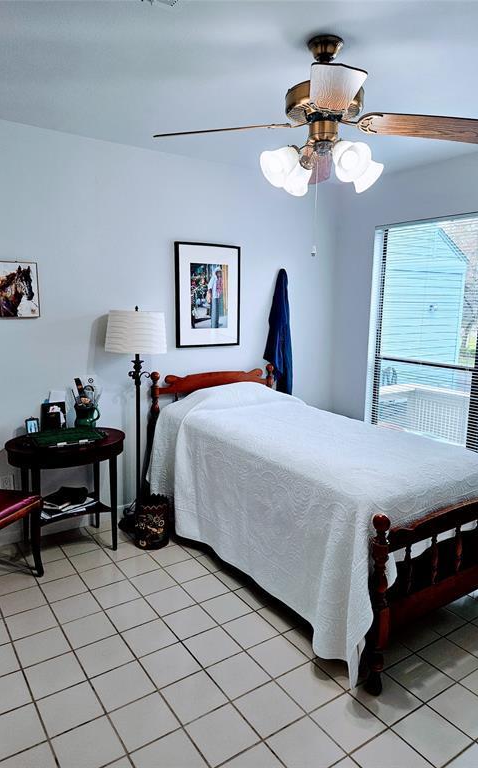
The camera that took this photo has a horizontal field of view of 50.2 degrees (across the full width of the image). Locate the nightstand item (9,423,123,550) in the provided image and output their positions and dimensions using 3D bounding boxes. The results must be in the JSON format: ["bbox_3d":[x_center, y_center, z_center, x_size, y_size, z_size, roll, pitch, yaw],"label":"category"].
[{"bbox_3d":[-0.994,0.660,2.986,0.649,0.710,0.598,0,9,0],"label":"nightstand item"}]

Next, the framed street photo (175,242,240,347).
[{"bbox_3d":[-0.210,-0.628,3.656,0.527,0.713,0.025,-6,11,-33],"label":"framed street photo"}]

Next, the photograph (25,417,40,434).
[{"bbox_3d":[-1.216,0.245,3.008,0.070,0.098,0.035,-6,11,-33],"label":"photograph"}]

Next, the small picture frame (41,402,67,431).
[{"bbox_3d":[-1.117,0.200,3.074,0.139,0.167,0.046,-6,11,-33],"label":"small picture frame"}]

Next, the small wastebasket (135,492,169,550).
[{"bbox_3d":[-0.541,0.850,3.152,0.213,0.284,0.213,0,9,0],"label":"small wastebasket"}]

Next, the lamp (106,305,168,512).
[{"bbox_3d":[-0.633,0.240,3.259,0.385,1.452,0.385,-6,11,-33],"label":"lamp"}]

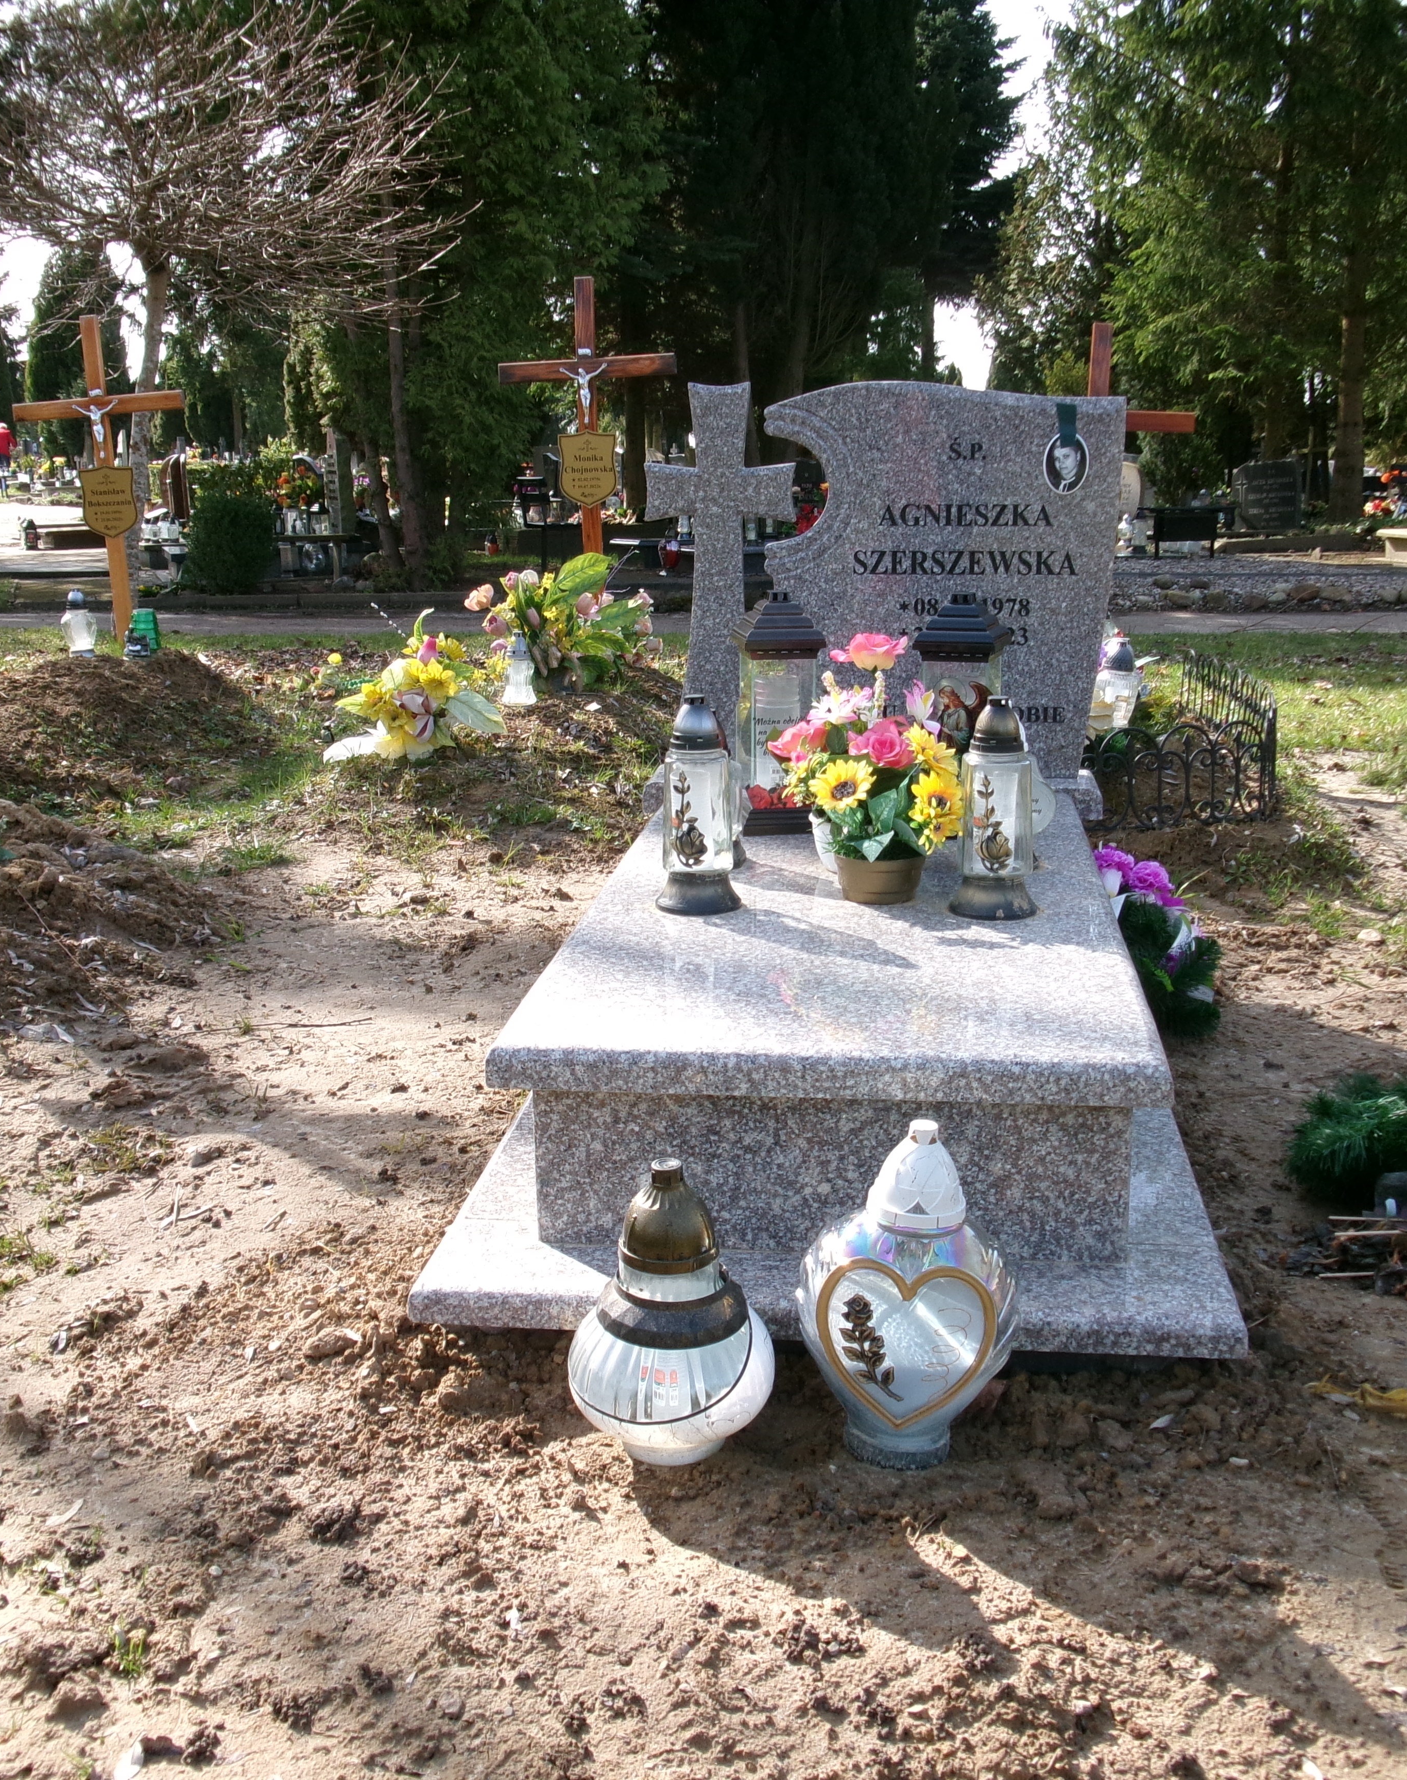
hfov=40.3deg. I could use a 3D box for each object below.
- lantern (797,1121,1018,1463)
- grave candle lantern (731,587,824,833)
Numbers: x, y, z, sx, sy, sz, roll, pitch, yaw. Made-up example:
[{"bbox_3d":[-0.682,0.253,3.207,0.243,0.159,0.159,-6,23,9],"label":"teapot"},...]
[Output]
[{"bbox_3d":[0.219,0.419,2.032,0.230,0.365,0.180,4,14,8],"label":"lantern"},{"bbox_3d":[0.147,-0.335,3.566,0.150,0.438,0.150,-3,13,-9],"label":"grave candle lantern"}]

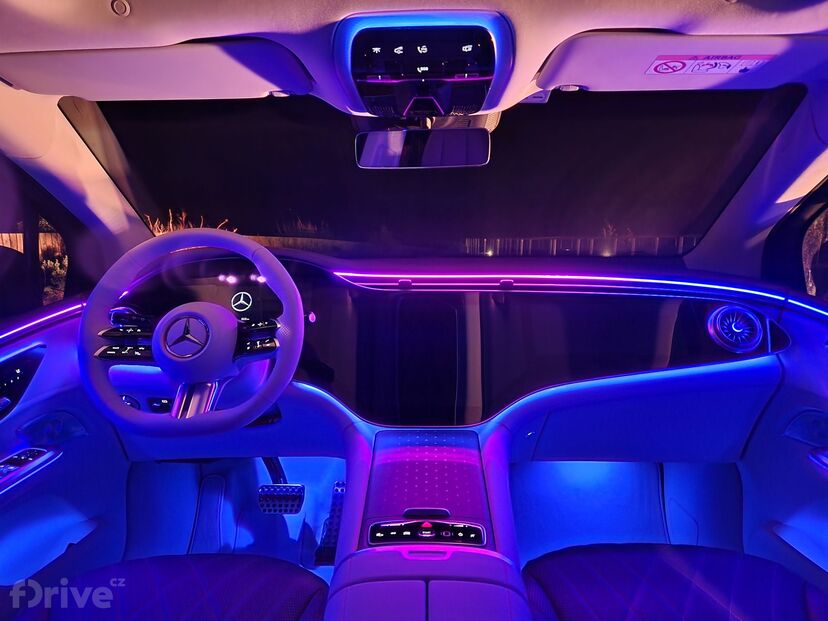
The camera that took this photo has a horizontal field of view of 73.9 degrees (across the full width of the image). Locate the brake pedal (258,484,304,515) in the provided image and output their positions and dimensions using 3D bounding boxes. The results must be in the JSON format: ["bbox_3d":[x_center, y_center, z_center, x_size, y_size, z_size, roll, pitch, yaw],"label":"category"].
[{"bbox_3d":[-0.316,0.448,1.310,0.108,0.072,0.035,0,-23,1],"label":"brake pedal"}]

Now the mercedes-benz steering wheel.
[{"bbox_3d":[-0.373,0.033,0.944,0.372,0.360,0.100,0,-16,1],"label":"mercedes-benz steering wheel"}]

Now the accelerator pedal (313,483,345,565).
[{"bbox_3d":[-0.204,0.524,1.360,0.065,0.210,0.040,0,-30,1],"label":"accelerator pedal"}]

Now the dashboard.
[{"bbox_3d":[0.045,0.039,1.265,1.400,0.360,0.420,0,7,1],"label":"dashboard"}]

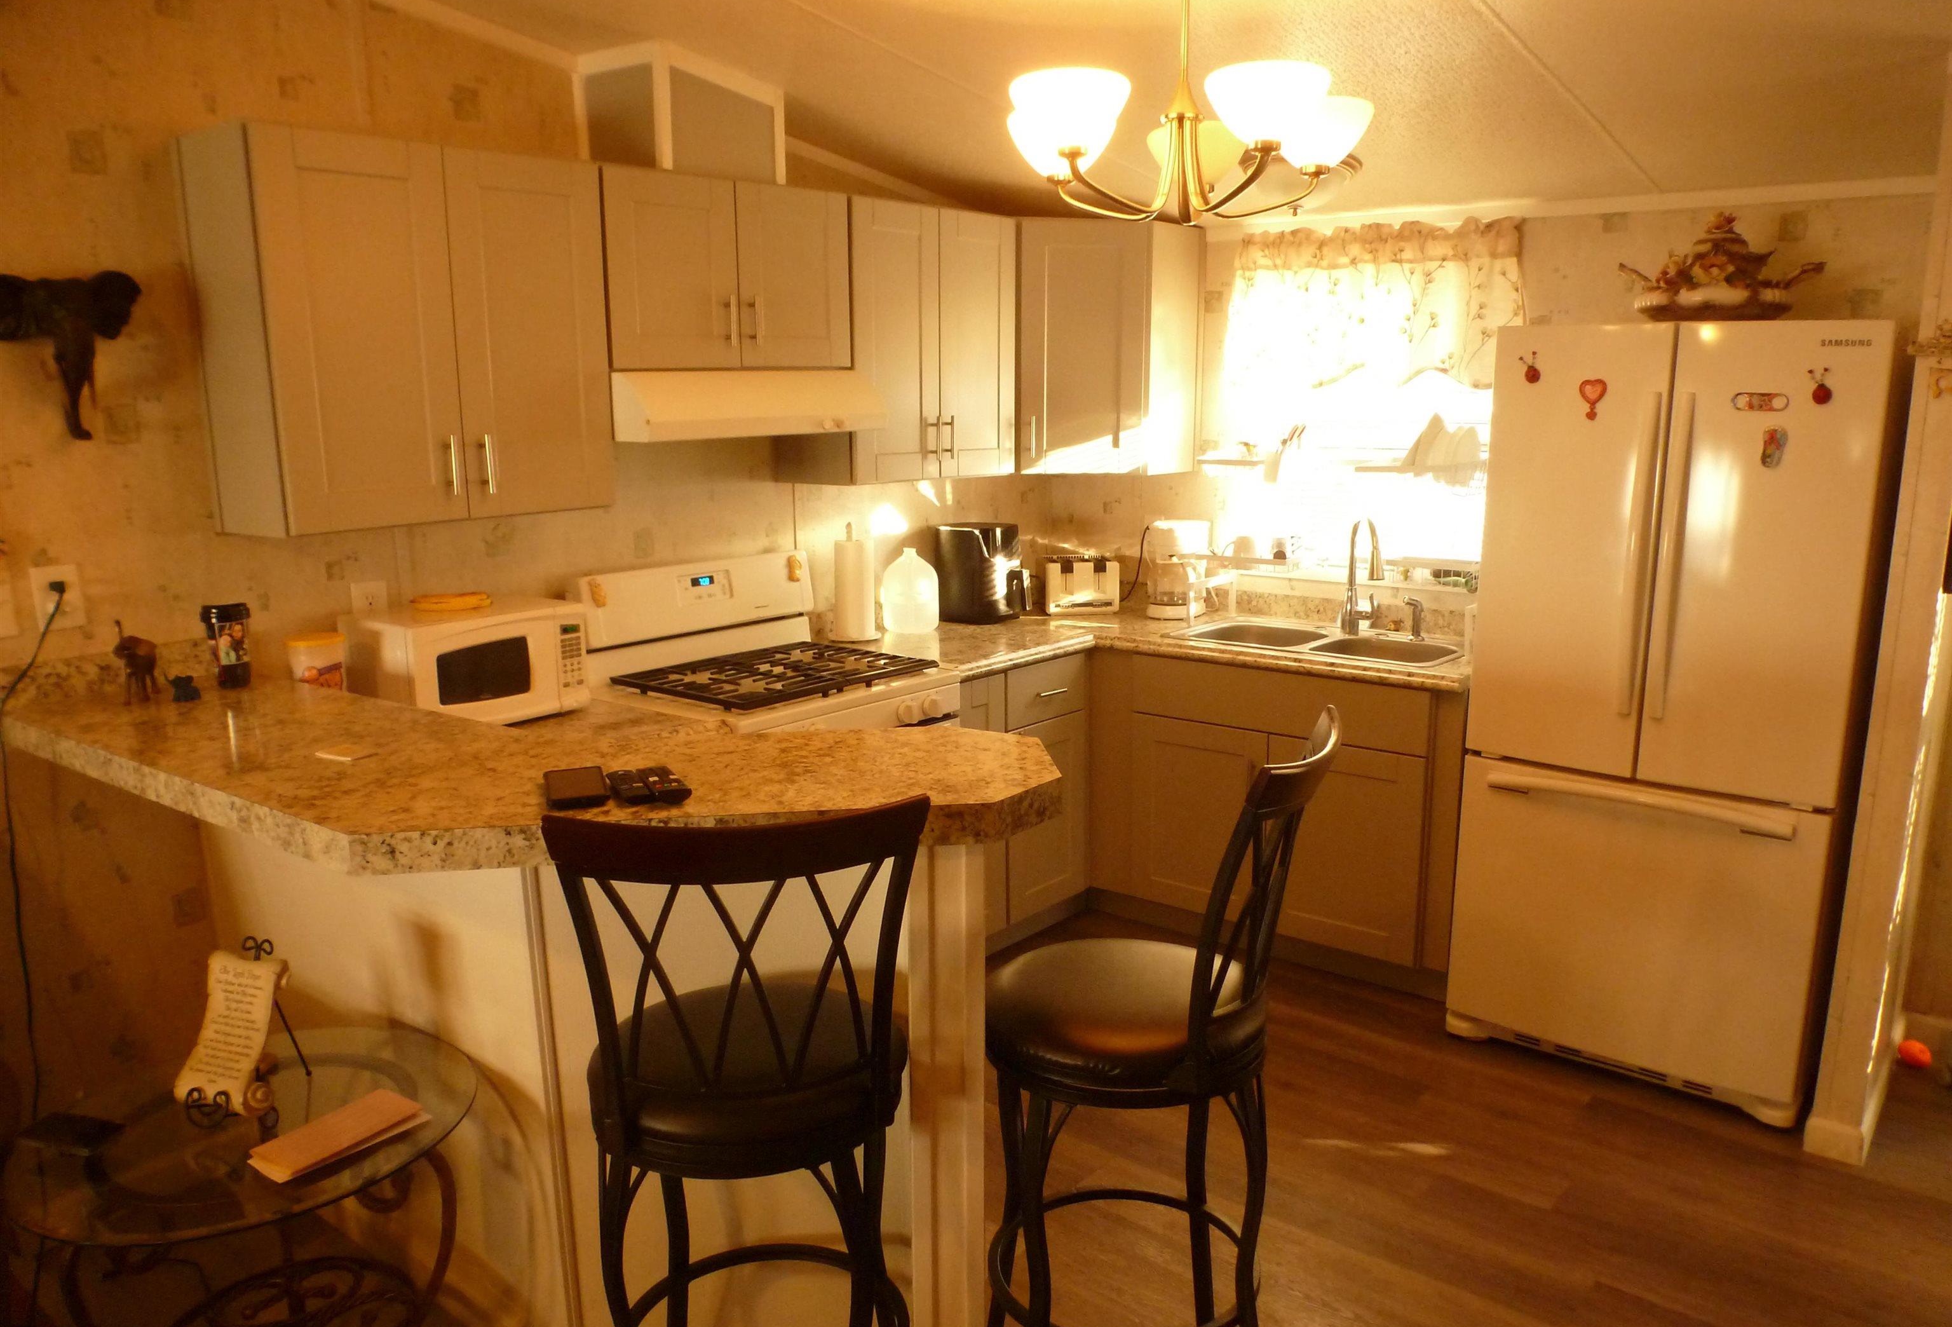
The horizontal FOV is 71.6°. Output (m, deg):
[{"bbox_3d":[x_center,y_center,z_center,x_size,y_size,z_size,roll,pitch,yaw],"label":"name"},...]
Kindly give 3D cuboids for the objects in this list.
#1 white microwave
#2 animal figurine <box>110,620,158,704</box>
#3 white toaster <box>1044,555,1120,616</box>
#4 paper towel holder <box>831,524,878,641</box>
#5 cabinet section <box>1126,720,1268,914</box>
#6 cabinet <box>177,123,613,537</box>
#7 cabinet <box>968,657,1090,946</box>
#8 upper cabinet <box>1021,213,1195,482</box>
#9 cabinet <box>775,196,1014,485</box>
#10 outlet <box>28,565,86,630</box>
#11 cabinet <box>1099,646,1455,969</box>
[{"bbox_3d":[-1.127,0.001,3.019,0.300,0.243,0.430,11,16,43],"label":"white microwave"},{"bbox_3d":[-1.624,-0.008,2.623,0.061,0.162,0.101,2,12,10],"label":"animal figurine"},{"bbox_3d":[0.341,-0.265,4.450,0.240,0.178,0.200,-1,12,-2],"label":"white toaster"},{"bbox_3d":[-0.361,-0.243,4.007,0.145,0.330,0.145,0,12,0],"label":"paper towel holder"},{"bbox_3d":[0.807,0.405,4.122,0.441,0.569,0.577,8,14,38],"label":"cabinet section"},{"bbox_3d":[-1.200,-0.695,2.906,0.335,0.760,0.749,10,16,40],"label":"cabinet"},{"bbox_3d":[-0.085,0.347,4.193,0.636,0.798,0.626,10,16,40],"label":"cabinet"},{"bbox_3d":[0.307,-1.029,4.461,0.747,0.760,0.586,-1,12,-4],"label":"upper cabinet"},{"bbox_3d":[-0.226,-0.921,3.951,0.319,0.743,0.692,9,15,39],"label":"cabinet"},{"bbox_3d":[-1.700,-0.122,2.507,0.012,0.117,0.073,9,15,39],"label":"outlet"},{"bbox_3d":[1.012,0.361,4.102,1.136,0.798,0.626,9,15,38],"label":"cabinet"}]

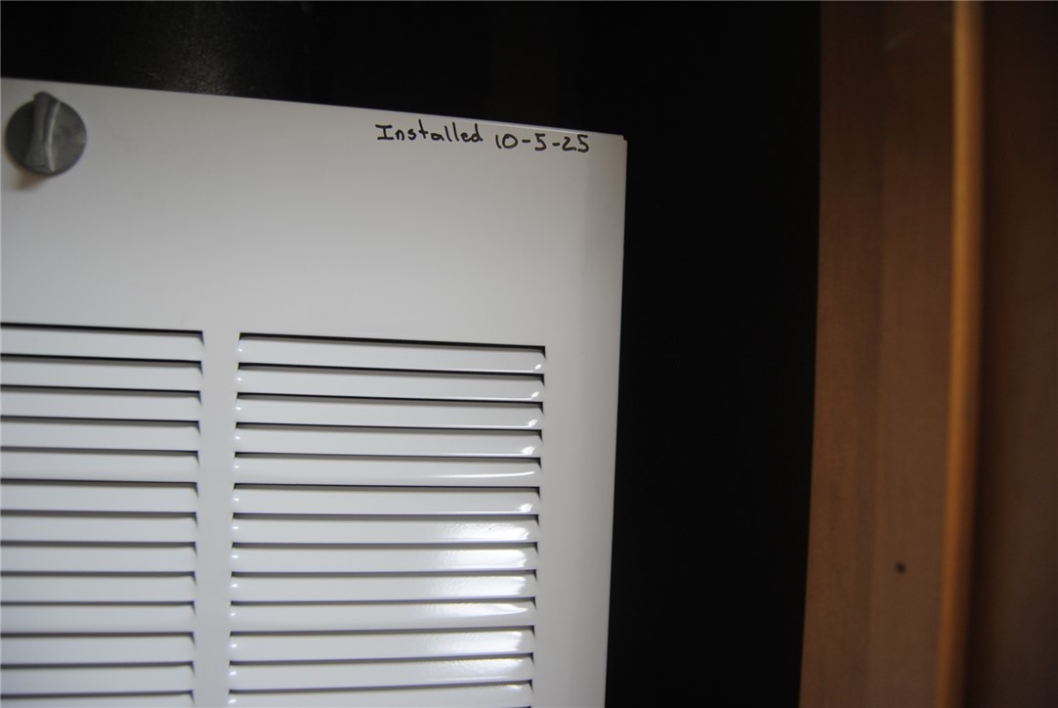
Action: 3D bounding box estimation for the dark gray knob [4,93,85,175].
[{"bbox_3d":[-0.184,-0.083,0.302,0.031,0.031,0.015,2,-1,-12],"label":"dark gray knob"}]

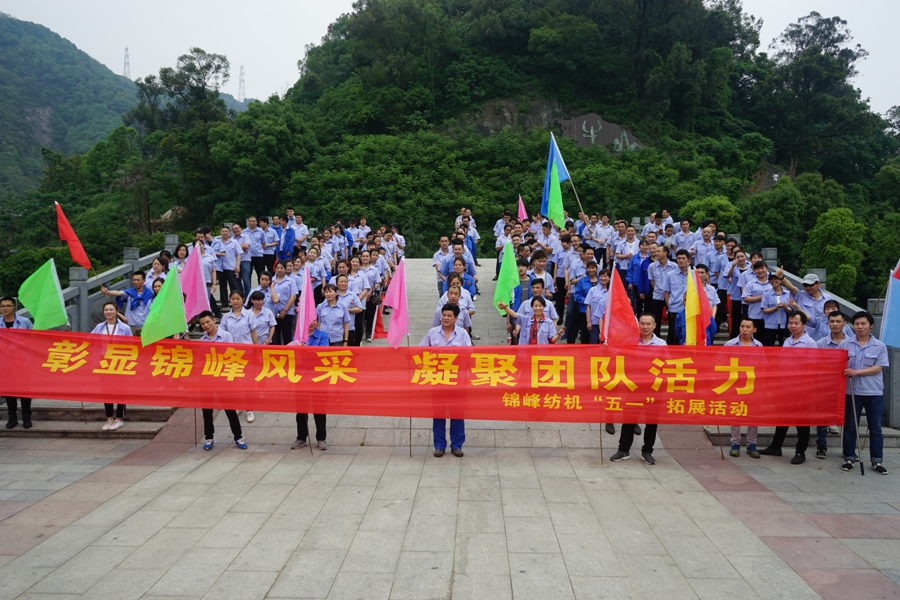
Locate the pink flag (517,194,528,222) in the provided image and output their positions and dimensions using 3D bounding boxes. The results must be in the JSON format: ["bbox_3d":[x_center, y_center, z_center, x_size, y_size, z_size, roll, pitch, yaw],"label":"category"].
[{"bbox_3d":[1.817,-2.188,17.300,0.360,0.900,0.200,0,3,0],"label":"pink flag"}]

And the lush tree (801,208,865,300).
[{"bbox_3d":[16.942,-1.705,31.000,3.000,4.700,3.000,0,3,0],"label":"lush tree"}]

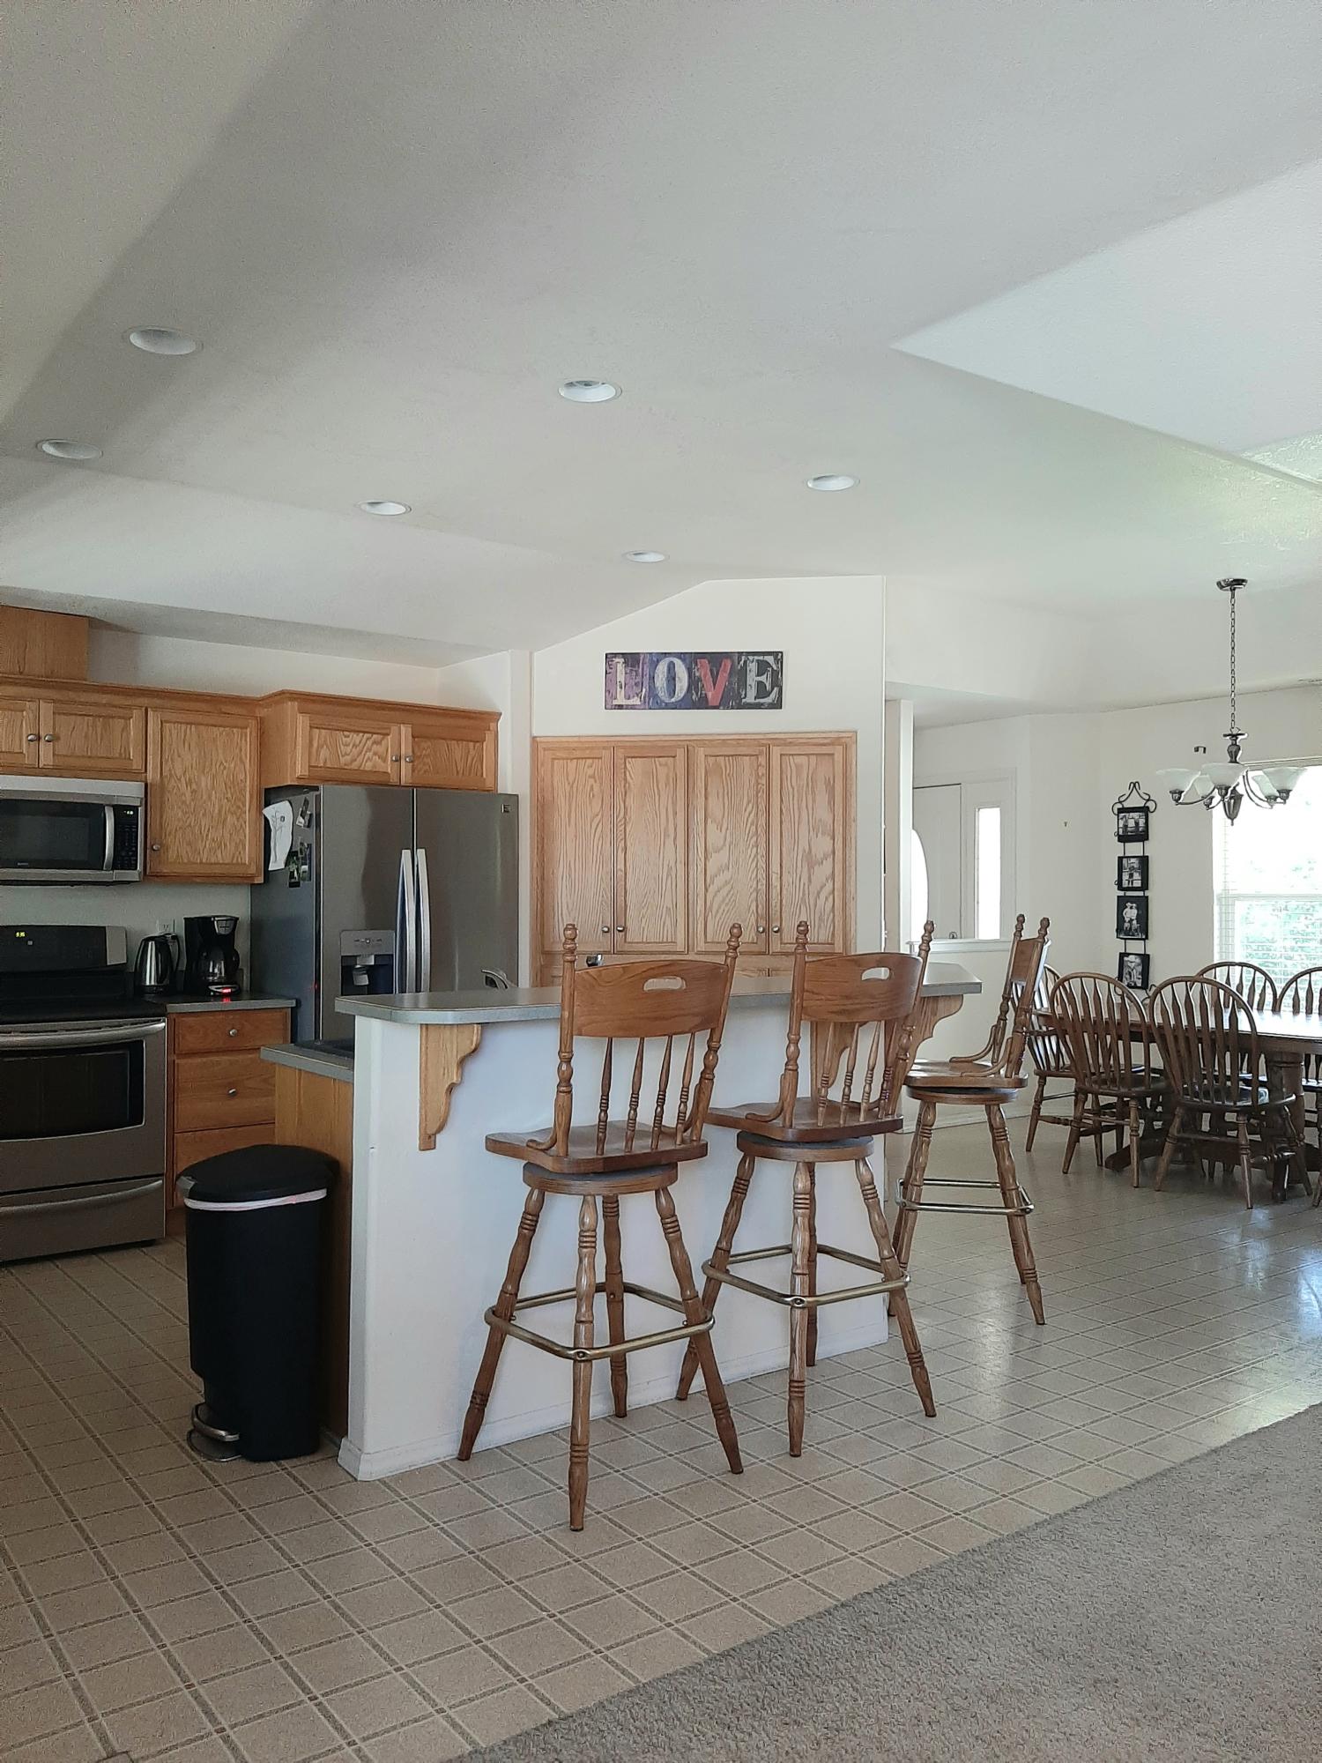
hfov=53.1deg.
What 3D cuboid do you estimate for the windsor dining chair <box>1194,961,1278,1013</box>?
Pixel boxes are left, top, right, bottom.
[{"bbox_3d":[2.810,0.918,6.846,0.600,0.990,0.490,1,-1,-37],"label":"windsor dining chair"}]

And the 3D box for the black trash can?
[{"bbox_3d":[-1.010,1.012,3.204,0.310,0.675,0.380,1,-1,-36],"label":"black trash can"}]

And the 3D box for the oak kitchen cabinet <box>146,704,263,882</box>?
[{"bbox_3d":[-1.979,-0.356,5.607,0.480,0.715,0.340,1,-1,-37],"label":"oak kitchen cabinet"}]

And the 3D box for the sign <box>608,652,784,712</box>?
[{"bbox_3d":[0.149,-0.890,5.880,0.785,0.257,0.030,0,-1,7],"label":"sign"}]

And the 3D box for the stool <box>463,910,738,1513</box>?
[{"bbox_3d":[-0.140,0.727,3.049,0.470,1.245,0.550,1,-1,-34],"label":"stool"}]

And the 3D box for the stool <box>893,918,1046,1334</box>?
[{"bbox_3d":[0.996,0.745,4.358,0.520,1.250,0.485,0,-1,8],"label":"stool"}]

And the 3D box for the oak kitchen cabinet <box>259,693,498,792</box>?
[{"bbox_3d":[-1.313,-0.579,5.922,1.020,0.370,0.640,1,-1,-37],"label":"oak kitchen cabinet"}]

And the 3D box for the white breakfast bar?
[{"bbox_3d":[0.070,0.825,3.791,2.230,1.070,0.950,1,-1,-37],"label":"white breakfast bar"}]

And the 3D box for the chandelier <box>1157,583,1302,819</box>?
[{"bbox_3d":[2.539,-0.800,5.910,0.665,1.075,0.665,1,-1,-36],"label":"chandelier"}]

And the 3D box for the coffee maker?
[{"bbox_3d":[-1.896,0.313,5.600,0.185,0.340,0.240,1,-2,-40],"label":"coffee maker"}]

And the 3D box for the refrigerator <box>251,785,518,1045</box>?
[{"bbox_3d":[-1.207,0.510,5.808,0.910,1.770,0.840,1,-1,-37],"label":"refrigerator"}]

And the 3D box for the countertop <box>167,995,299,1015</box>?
[{"bbox_3d":[-1.874,0.497,5.478,0.520,0.039,0.650,1,-1,-37],"label":"countertop"}]

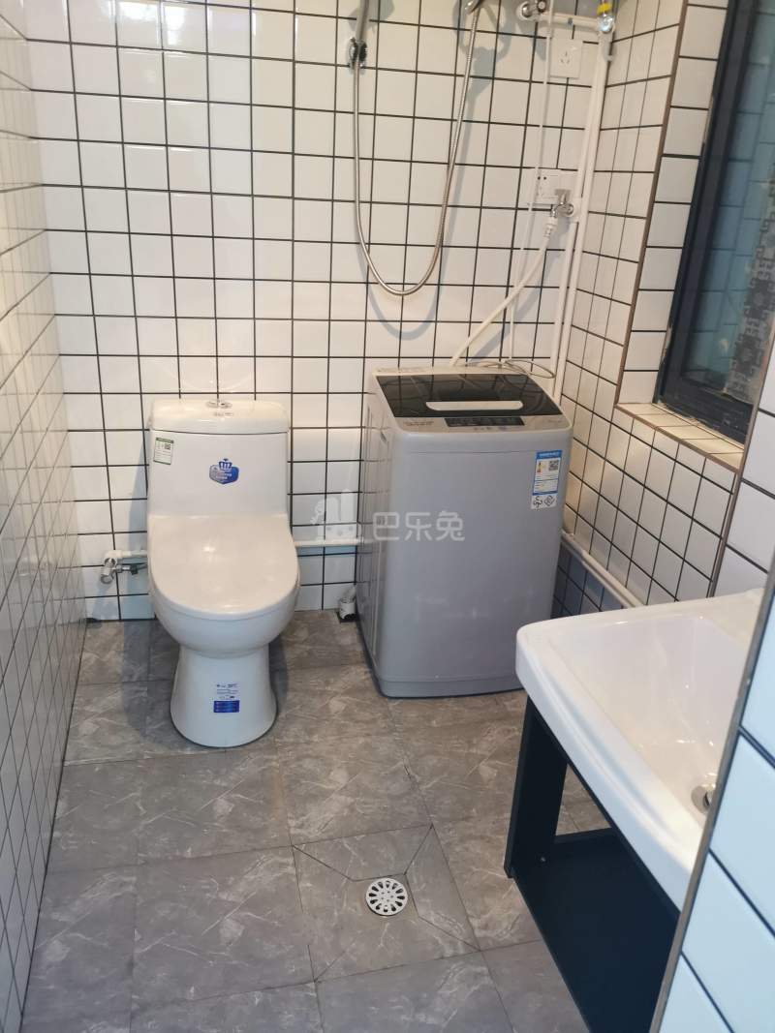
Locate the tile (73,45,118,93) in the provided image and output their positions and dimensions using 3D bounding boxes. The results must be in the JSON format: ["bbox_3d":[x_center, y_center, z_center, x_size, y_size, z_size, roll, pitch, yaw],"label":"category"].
[{"bbox_3d":[-0.679,-1.041,1.879,0.100,0.100,0.008,-2,24,-13],"label":"tile"}]

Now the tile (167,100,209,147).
[{"bbox_3d":[-0.484,-0.954,1.965,0.100,0.100,0.008,-2,24,-13],"label":"tile"}]

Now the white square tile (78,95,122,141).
[{"bbox_3d":[-0.671,-0.927,1.879,0.099,0.099,0.009,-2,23,-13],"label":"white square tile"}]

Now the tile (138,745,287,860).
[{"bbox_3d":[-0.379,0.624,1.765,0.300,0.010,0.300,-2,25,-14],"label":"tile"}]

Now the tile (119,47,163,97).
[{"bbox_3d":[-0.567,-1.022,1.861,0.098,0.098,0.010,-2,24,-12],"label":"tile"}]

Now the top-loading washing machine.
[{"bbox_3d":[0.176,0.037,2.150,0.438,0.779,0.426,-2,24,-13],"label":"top-loading washing machine"}]

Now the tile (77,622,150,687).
[{"bbox_3d":[-0.752,0.371,2.242,0.189,0.010,0.313,-2,23,-13],"label":"tile"}]

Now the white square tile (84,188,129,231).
[{"bbox_3d":[-0.678,-0.739,1.950,0.098,0.098,0.009,-2,24,-13],"label":"white square tile"}]

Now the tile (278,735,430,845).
[{"bbox_3d":[-0.080,0.604,1.807,0.300,0.010,0.300,-2,24,-12],"label":"tile"}]

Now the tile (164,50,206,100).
[{"bbox_3d":[-0.479,-1.049,1.924,0.100,0.100,0.008,-2,24,-13],"label":"tile"}]

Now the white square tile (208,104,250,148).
[{"bbox_3d":[-0.384,-0.958,1.987,0.100,0.100,0.008,-2,24,-13],"label":"white square tile"}]

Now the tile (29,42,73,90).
[{"bbox_3d":[-0.759,-1.016,1.819,0.089,0.099,0.009,-2,23,-13],"label":"tile"}]

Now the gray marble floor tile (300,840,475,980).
[{"bbox_3d":[-0.012,0.724,1.533,0.300,0.010,0.300,-2,24,-12],"label":"gray marble floor tile"}]

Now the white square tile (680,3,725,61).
[{"bbox_3d":[0.711,-1.091,1.820,0.100,0.100,0.008,-2,24,-13],"label":"white square tile"}]

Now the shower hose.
[{"bbox_3d":[0.060,-0.910,2.047,0.300,0.682,0.090,-2,24,-13],"label":"shower hose"}]

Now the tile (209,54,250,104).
[{"bbox_3d":[-0.379,-1.052,1.946,0.100,0.100,0.008,-2,24,-13],"label":"tile"}]

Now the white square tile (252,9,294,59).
[{"bbox_3d":[-0.268,-1.123,1.881,0.098,0.098,0.009,-2,24,-13],"label":"white square tile"}]

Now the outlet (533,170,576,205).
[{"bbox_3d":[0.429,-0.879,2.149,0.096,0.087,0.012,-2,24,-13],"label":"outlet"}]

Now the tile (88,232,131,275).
[{"bbox_3d":[-0.686,-0.649,1.996,0.099,0.099,0.009,-2,23,-13],"label":"tile"}]

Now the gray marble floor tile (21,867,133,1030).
[{"bbox_3d":[-0.539,0.757,1.440,0.168,0.010,0.300,-2,25,-14],"label":"gray marble floor tile"}]

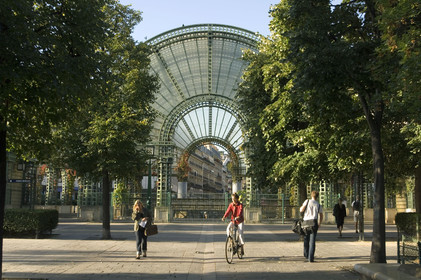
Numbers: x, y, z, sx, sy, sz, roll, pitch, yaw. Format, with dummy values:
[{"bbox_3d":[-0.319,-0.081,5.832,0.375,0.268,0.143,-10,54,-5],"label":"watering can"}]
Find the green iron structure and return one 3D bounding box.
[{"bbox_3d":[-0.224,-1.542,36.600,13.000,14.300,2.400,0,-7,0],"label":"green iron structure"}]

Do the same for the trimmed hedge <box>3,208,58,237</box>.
[{"bbox_3d":[-8.174,3.644,21.694,2.300,1.204,2.800,0,-7,0],"label":"trimmed hedge"}]

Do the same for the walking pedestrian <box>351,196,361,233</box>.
[{"bbox_3d":[7.068,3.605,23.793,0.520,1.789,0.420,-3,-7,20],"label":"walking pedestrian"}]

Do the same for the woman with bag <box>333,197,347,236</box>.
[{"bbox_3d":[5.655,3.381,21.481,0.550,1.674,0.420,0,-7,3],"label":"woman with bag"}]

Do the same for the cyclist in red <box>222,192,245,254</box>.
[{"bbox_3d":[0.632,2.198,12.919,0.600,1.596,0.950,-2,-7,18],"label":"cyclist in red"}]

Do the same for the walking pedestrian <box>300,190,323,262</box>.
[{"bbox_3d":[2.678,2.273,13.015,0.600,1.831,0.500,1,-7,-5],"label":"walking pedestrian"}]

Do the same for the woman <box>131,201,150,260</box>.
[{"bbox_3d":[-1.905,2.462,13.549,0.540,1.583,0.460,0,-7,-2],"label":"woman"}]

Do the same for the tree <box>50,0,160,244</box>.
[{"bbox_3d":[-4.485,-1.149,20.964,4.900,10.545,4.800,0,-7,0],"label":"tree"}]

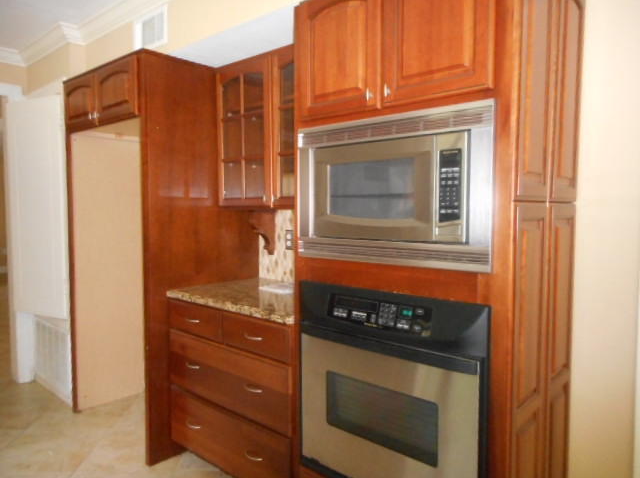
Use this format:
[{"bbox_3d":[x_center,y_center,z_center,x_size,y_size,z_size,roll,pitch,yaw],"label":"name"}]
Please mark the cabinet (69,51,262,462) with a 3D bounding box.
[{"bbox_3d":[-1.005,0.083,2.990,0.946,2.162,0.784,3,4,40],"label":"cabinet"}]

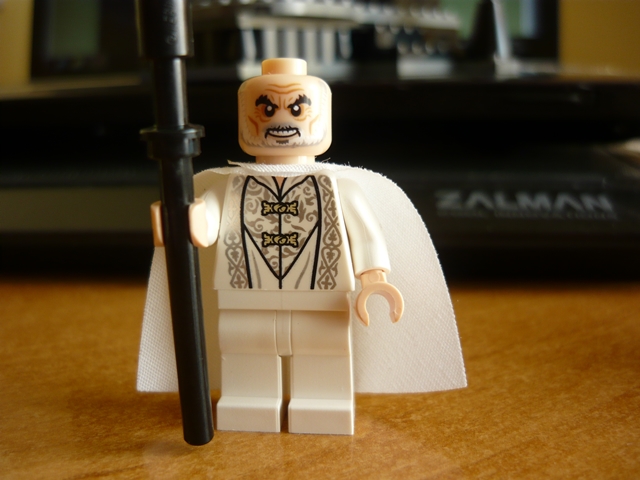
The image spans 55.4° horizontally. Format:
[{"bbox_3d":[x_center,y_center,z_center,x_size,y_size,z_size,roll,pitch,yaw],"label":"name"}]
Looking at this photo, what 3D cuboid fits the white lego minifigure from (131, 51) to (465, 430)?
[{"bbox_3d":[-0.004,0.001,0.067,0.042,0.040,0.022,1,9,8],"label":"white lego minifigure"}]

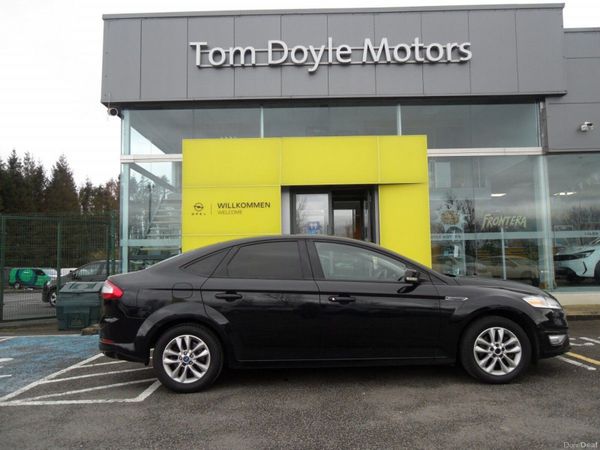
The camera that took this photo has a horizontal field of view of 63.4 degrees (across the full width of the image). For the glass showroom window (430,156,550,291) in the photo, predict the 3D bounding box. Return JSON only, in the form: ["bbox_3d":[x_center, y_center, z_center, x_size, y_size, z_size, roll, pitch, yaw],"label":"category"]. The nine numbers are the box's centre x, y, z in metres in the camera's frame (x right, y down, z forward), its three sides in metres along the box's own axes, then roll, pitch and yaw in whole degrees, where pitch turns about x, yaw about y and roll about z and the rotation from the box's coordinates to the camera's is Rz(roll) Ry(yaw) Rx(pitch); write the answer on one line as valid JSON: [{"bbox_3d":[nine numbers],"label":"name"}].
[{"bbox_3d":[4.175,-0.062,10.754,2.693,3.023,0.100,-1,-5,0],"label":"glass showroom window"}]

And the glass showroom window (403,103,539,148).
[{"bbox_3d":[3.865,-2.229,10.942,3.100,1.070,0.100,-1,-5,0],"label":"glass showroom window"}]

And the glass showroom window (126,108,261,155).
[{"bbox_3d":[-2.392,-2.115,10.994,3.087,1.098,0.100,-1,-5,0],"label":"glass showroom window"}]

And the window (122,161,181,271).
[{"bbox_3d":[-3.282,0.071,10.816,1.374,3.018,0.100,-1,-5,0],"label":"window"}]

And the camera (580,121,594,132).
[{"bbox_3d":[6.195,-2.112,10.458,0.170,0.180,0.250,0,-5,-17],"label":"camera"}]

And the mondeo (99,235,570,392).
[{"bbox_3d":[0.328,0.831,5.357,4.784,1.490,1.930,-1,-5,-2],"label":"mondeo"}]

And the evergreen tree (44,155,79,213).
[{"bbox_3d":[-23.759,-0.451,48.448,4.600,13.395,4.600,-1,-5,0],"label":"evergreen tree"}]

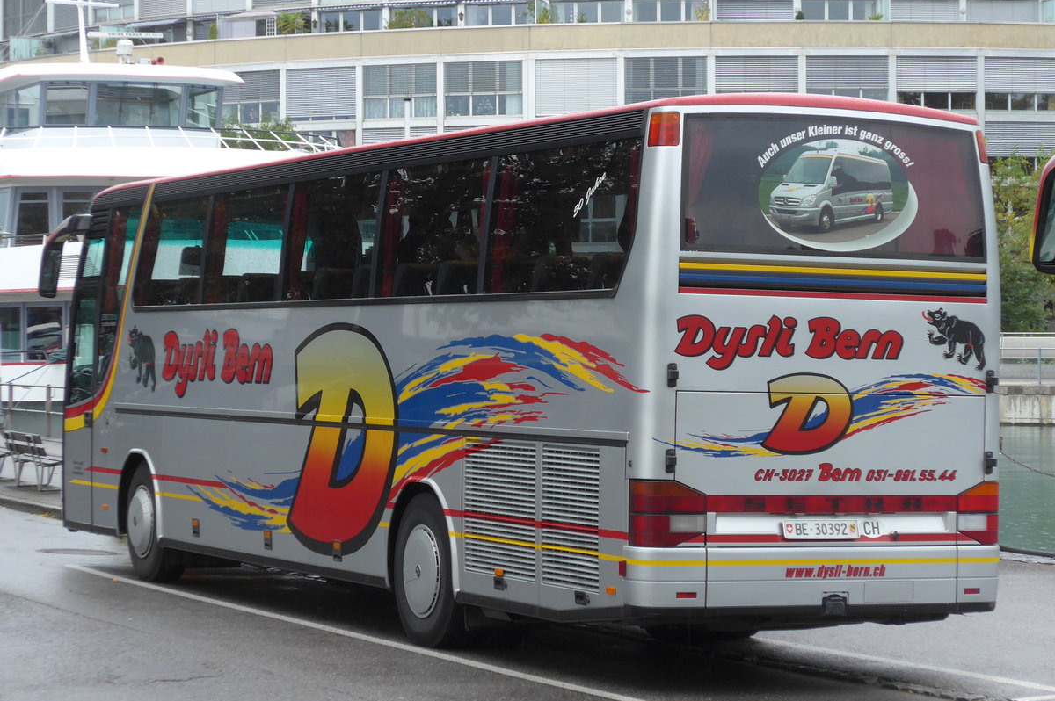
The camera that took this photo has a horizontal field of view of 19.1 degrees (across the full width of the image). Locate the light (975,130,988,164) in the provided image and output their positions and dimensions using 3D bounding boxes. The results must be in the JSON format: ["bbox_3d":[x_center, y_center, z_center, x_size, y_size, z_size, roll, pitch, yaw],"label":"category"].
[{"bbox_3d":[2.718,-1.205,18.632,0.160,0.195,0.110,1,0,-24],"label":"light"}]

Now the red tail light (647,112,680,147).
[{"bbox_3d":[0.780,-1.250,17.753,0.160,0.195,0.110,1,0,-24],"label":"red tail light"}]

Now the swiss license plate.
[{"bbox_3d":[1.693,1.028,18.001,0.500,0.110,0.015,1,0,-24],"label":"swiss license plate"}]

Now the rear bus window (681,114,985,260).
[{"bbox_3d":[1.776,-0.941,18.117,2.020,0.800,0.090,1,0,-24],"label":"rear bus window"}]

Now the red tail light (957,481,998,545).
[{"bbox_3d":[2.680,0.959,18.542,0.425,0.375,0.150,1,0,-24],"label":"red tail light"}]

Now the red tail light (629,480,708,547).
[{"bbox_3d":[0.790,0.915,17.684,0.425,0.375,0.150,1,0,-24],"label":"red tail light"}]

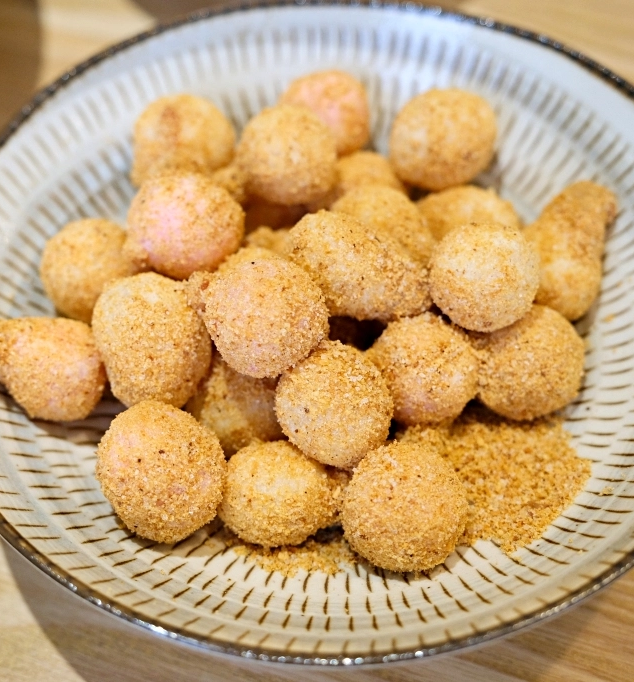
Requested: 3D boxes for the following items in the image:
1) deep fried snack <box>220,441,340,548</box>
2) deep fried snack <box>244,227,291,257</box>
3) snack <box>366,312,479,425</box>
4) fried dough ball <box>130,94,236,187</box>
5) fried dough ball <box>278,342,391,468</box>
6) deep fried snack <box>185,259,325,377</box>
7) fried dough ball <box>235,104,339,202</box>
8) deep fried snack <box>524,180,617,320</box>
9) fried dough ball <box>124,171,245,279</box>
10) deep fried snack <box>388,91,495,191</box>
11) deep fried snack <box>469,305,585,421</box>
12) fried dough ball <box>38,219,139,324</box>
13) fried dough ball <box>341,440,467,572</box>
[{"bbox_3d":[-0.009,0.035,0.274,0.026,0.025,0.026,-1,55,2],"label":"deep fried snack"},{"bbox_3d":[-0.013,-0.025,0.346,0.027,0.025,0.026,-1,54,1],"label":"deep fried snack"},{"bbox_3d":[0.028,0.008,0.319,0.030,0.030,0.030,-1,54,1],"label":"snack"},{"bbox_3d":[-0.042,-0.062,0.376,0.033,0.031,0.032,-1,54,1],"label":"fried dough ball"},{"bbox_3d":[0.004,0.015,0.277,0.027,0.029,0.029,-1,55,2],"label":"fried dough ball"},{"bbox_3d":[-0.013,-0.006,0.276,0.031,0.029,0.029,-1,55,2],"label":"deep fried snack"},{"bbox_3d":[-0.009,-0.056,0.356,0.030,0.030,0.030,-1,54,1],"label":"fried dough ball"},{"bbox_3d":[0.067,-0.023,0.309,0.024,0.024,0.039,24,59,18],"label":"deep fried snack"},{"bbox_3d":[-0.037,-0.033,0.337,0.032,0.030,0.031,-1,54,1],"label":"fried dough ball"},{"bbox_3d":[0.034,-0.055,0.325,0.029,0.028,0.028,-1,55,2],"label":"deep fried snack"},{"bbox_3d":[0.051,0.005,0.291,0.028,0.028,0.028,-1,55,2],"label":"deep fried snack"},{"bbox_3d":[-0.068,-0.021,0.353,0.030,0.030,0.030,-1,54,1],"label":"fried dough ball"},{"bbox_3d":[0.022,0.042,0.303,0.032,0.032,0.033,-1,54,1],"label":"fried dough ball"}]

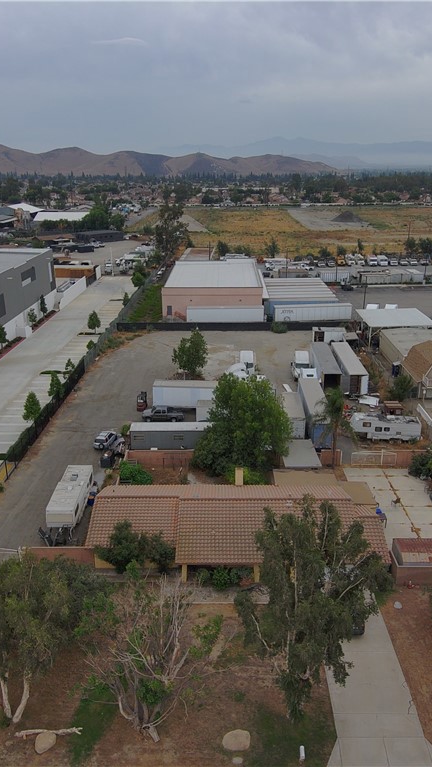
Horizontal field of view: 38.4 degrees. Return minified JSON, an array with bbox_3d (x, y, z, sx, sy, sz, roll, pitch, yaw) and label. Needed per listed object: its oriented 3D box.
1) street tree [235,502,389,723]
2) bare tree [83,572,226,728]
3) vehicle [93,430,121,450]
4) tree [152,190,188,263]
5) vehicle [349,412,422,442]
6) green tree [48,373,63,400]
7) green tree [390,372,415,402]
[{"bbox_3d":[5.400,13.055,34.575,8.200,13.700,7.500,0,19,0],"label":"street tree"},{"bbox_3d":[-2.952,15.611,34.681,7.900,9.000,7.200,0,19,0],"label":"bare tree"},{"bbox_3d":[-12.457,6.133,72.362,1.750,1.690,4.150,6,20,15],"label":"vehicle"},{"bbox_3d":[-15.702,-51.847,208.653,11.000,19.500,10.000,0,20,0],"label":"tree"},{"bbox_3d":[19.834,5.389,73.370,7.857,3.000,2.450,3,19,10],"label":"vehicle"},{"bbox_3d":[-22.000,0.547,85.062,2.000,4.300,2.000,0,19,0],"label":"green tree"},{"bbox_3d":[25.900,0.343,86.261,3.300,3.900,3.200,0,19,0],"label":"green tree"}]

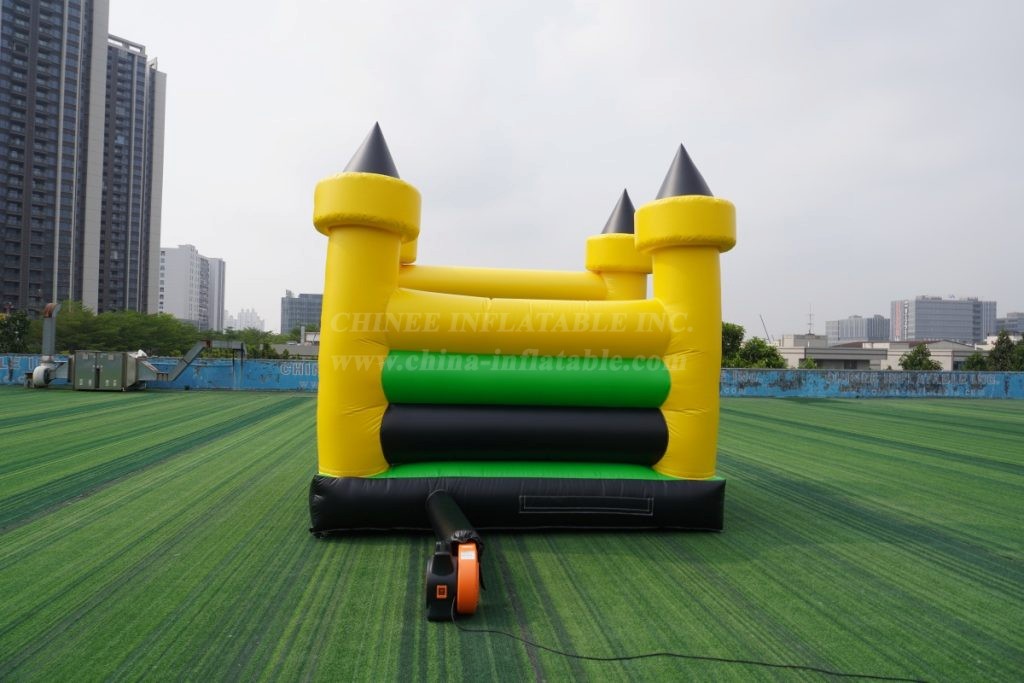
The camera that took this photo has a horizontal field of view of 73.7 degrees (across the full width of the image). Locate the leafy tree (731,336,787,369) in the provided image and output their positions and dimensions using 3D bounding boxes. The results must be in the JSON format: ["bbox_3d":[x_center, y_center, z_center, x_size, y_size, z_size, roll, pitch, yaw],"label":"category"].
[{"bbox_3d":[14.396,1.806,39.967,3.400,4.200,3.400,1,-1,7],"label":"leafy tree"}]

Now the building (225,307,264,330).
[{"bbox_3d":[-451.426,-19.786,1149.411,62.000,75.000,35.000,1,-1,-11],"label":"building"}]

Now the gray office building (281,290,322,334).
[{"bbox_3d":[-116.754,-8.803,399.678,42.000,41.000,30.000,1,-1,-9],"label":"gray office building"}]

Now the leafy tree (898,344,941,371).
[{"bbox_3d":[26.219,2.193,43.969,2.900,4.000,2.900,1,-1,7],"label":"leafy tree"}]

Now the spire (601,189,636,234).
[{"bbox_3d":[1.405,-1.600,8.460,0.660,0.610,0.660,1,-1,-7],"label":"spire"}]

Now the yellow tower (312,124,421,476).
[{"bbox_3d":[-1.389,-0.435,6.673,1.055,3.413,1.055,1,-1,-7],"label":"yellow tower"}]

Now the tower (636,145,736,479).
[{"bbox_3d":[1.749,-0.368,7.048,1.055,3.413,1.055,1,-1,-7],"label":"tower"}]

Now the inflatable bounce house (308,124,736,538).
[{"bbox_3d":[-0.016,-0.137,7.950,4.010,3.924,3.004,1,-1,-7],"label":"inflatable bounce house"}]

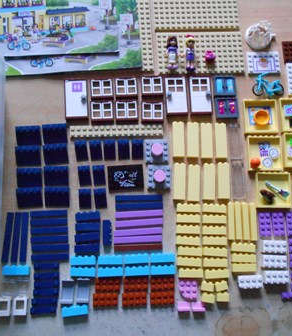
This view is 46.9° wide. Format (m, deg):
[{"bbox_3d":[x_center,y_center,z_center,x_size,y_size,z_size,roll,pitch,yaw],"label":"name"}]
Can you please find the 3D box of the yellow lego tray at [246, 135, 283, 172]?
[{"bbox_3d":[0.167,-0.020,0.473,0.048,0.008,0.050,0,82,-2],"label":"yellow lego tray"}]

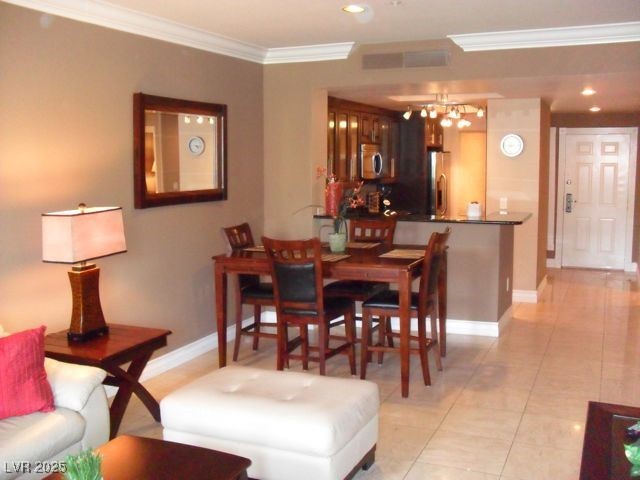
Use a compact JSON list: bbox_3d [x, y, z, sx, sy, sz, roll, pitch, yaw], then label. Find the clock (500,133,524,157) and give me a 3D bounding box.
[{"bbox_3d":[2.164,-1.074,7.299,0.268,0.268,0.045,3,8,24],"label":"clock"}]

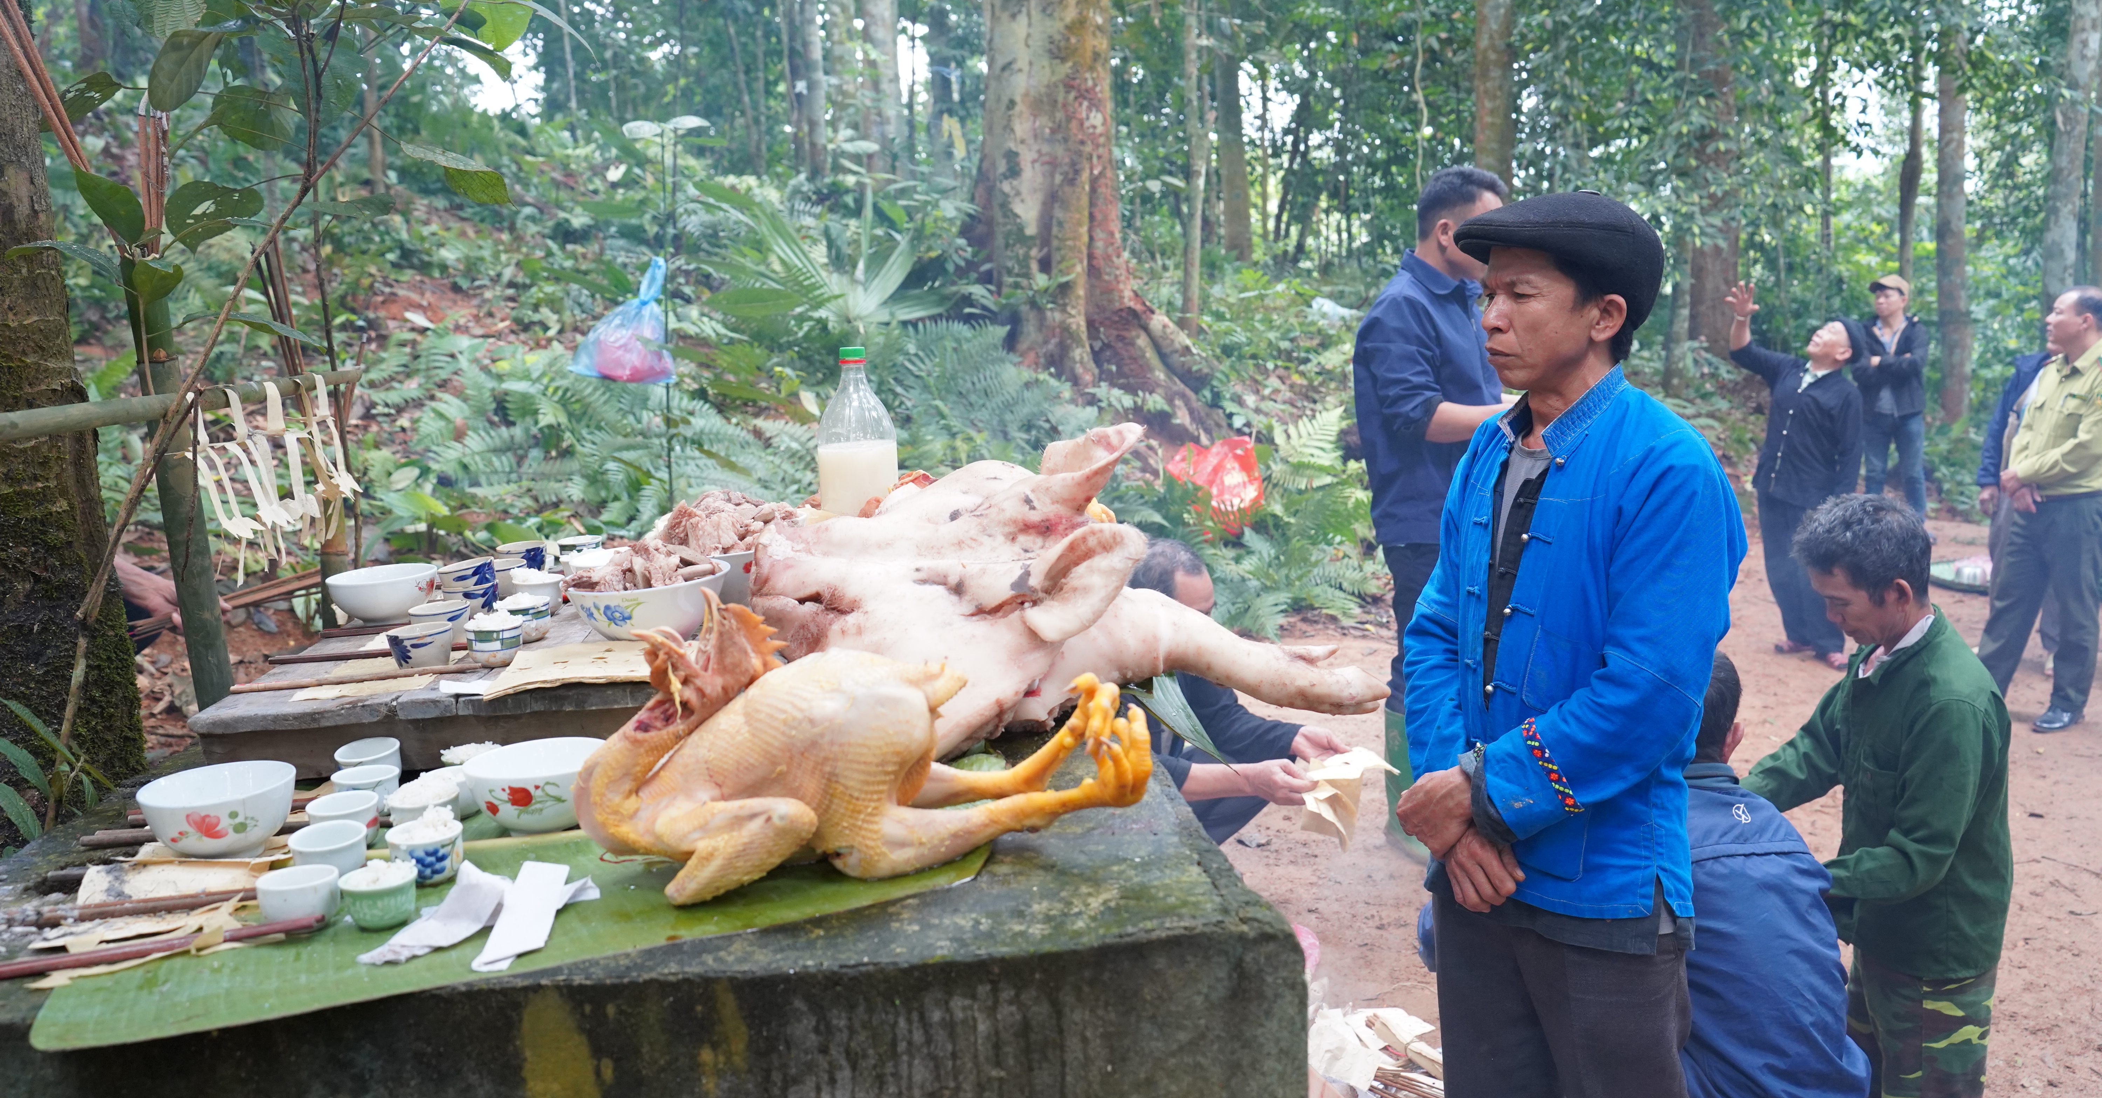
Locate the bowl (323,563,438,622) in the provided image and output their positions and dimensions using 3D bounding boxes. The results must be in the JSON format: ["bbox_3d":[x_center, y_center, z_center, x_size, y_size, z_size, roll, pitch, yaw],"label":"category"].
[{"bbox_3d":[-0.771,0.057,1.895,0.124,0.056,0.124,-3,10,0],"label":"bowl"}]

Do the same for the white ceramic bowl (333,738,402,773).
[{"bbox_3d":[-0.630,0.206,1.514,0.061,0.040,0.061,-3,10,0],"label":"white ceramic bowl"}]

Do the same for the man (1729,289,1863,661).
[{"bbox_3d":[3.289,-0.348,7.193,0.520,1.720,0.470,-8,12,-29],"label":"man"}]

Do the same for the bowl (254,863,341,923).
[{"bbox_3d":[-0.582,0.272,1.268,0.058,0.036,0.058,-3,10,0],"label":"bowl"}]

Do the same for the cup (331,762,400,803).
[{"bbox_3d":[-0.626,0.225,1.498,0.057,0.037,0.057,-2,10,0],"label":"cup"}]

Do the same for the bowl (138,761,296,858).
[{"bbox_3d":[-0.712,0.229,1.405,0.123,0.058,0.123,-3,10,0],"label":"bowl"}]

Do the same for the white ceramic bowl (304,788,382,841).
[{"bbox_3d":[-0.608,0.237,1.408,0.059,0.038,0.059,-3,10,0],"label":"white ceramic bowl"}]

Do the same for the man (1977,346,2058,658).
[{"bbox_3d":[4.276,-0.269,6.950,0.550,1.650,0.330,4,12,30],"label":"man"}]

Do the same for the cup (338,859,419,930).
[{"bbox_3d":[-0.510,0.268,1.245,0.055,0.037,0.055,-2,10,0],"label":"cup"}]

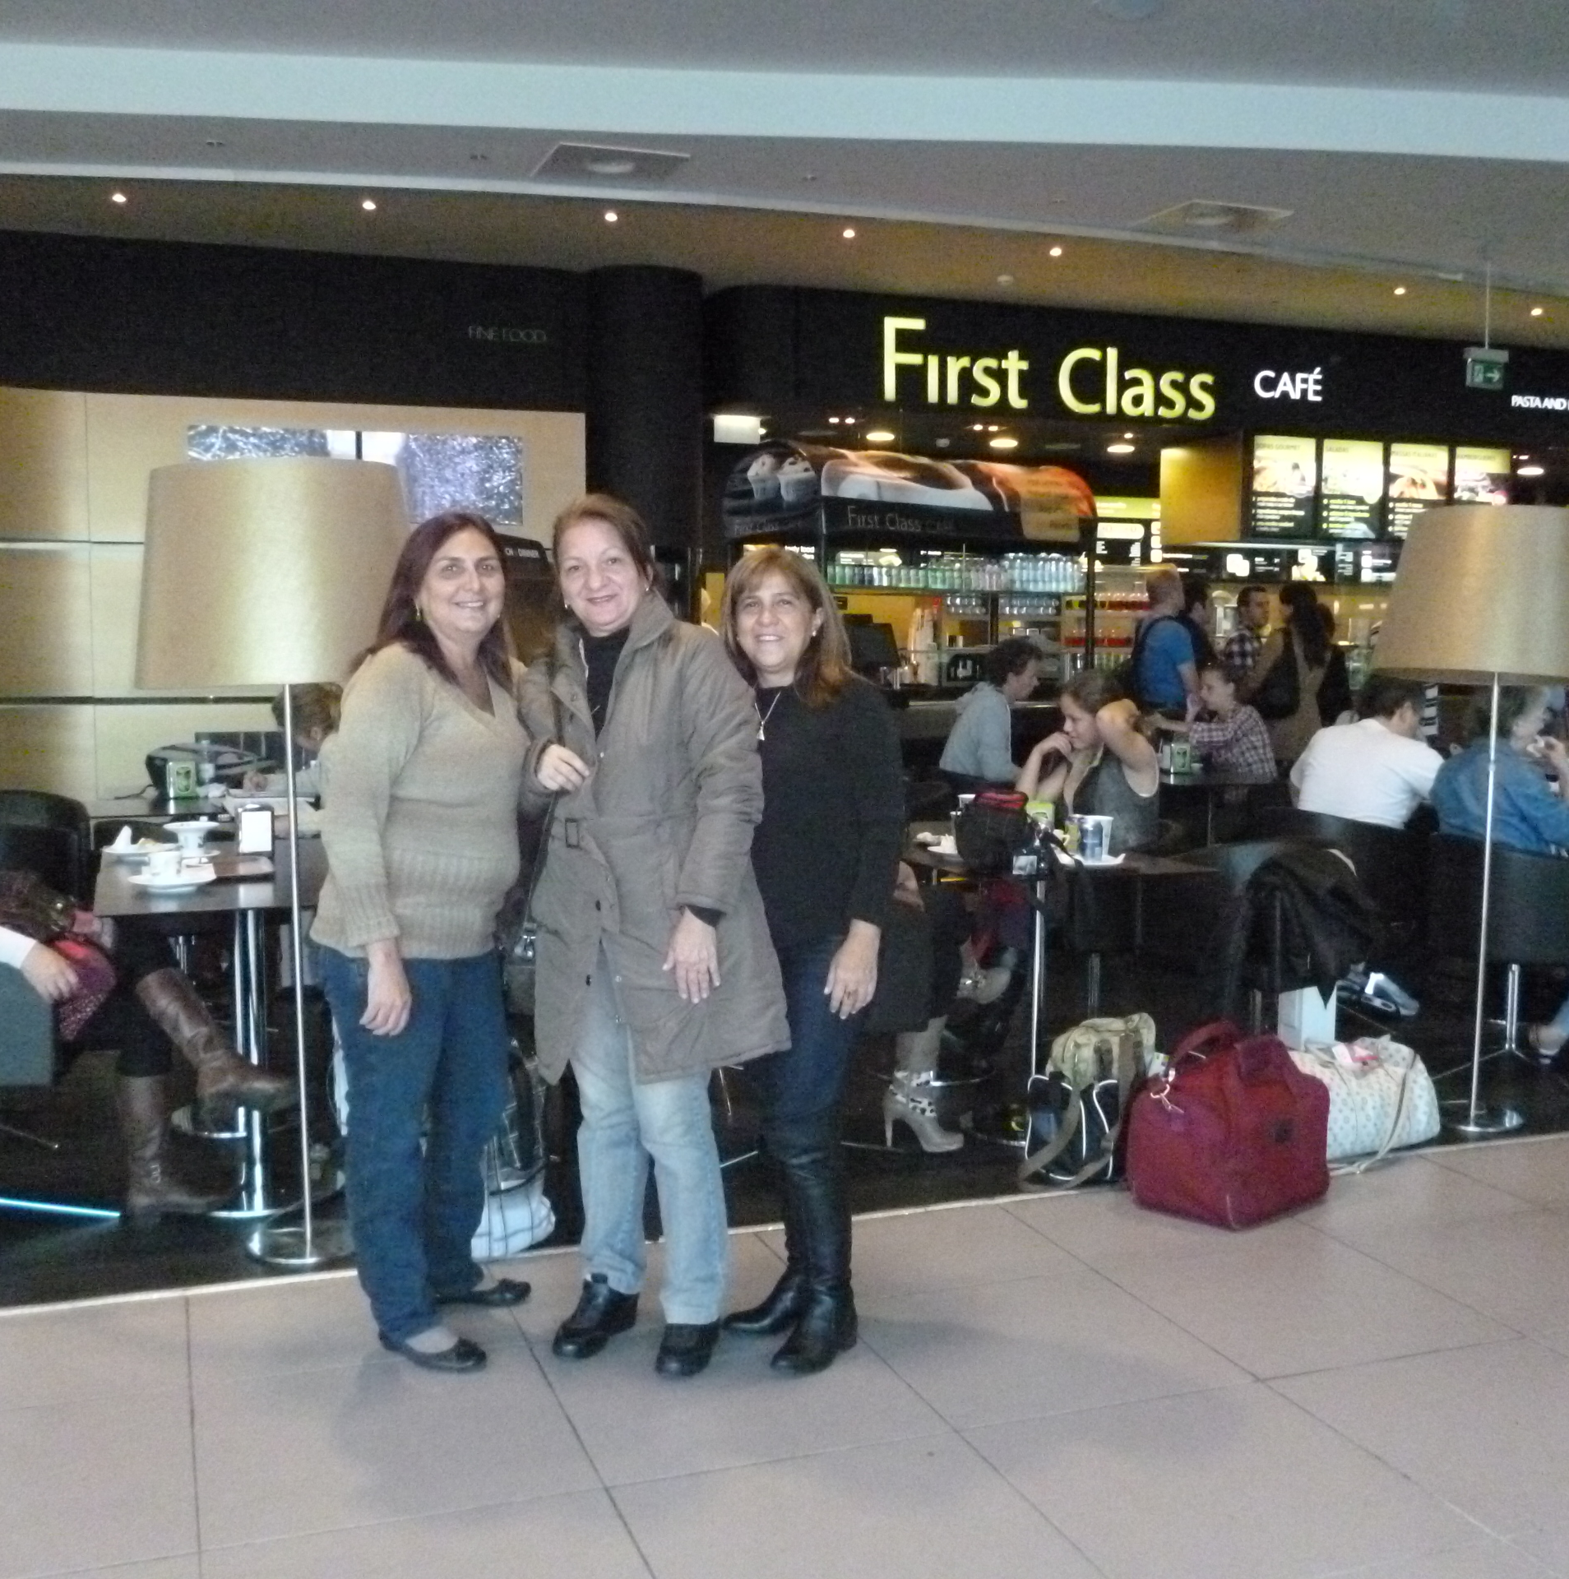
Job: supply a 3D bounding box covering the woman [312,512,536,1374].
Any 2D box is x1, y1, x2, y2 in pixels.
[{"bbox_3d":[-0.667,0.262,3.246,0.470,1.590,0.340,-4,6,-42],"label":"woman"}]

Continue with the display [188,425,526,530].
[{"bbox_3d":[-2.250,-1.672,9.075,1.744,0.493,0.100,-1,5,-20],"label":"display"}]

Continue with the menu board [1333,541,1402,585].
[{"bbox_3d":[4.451,-1.777,13.000,0.630,0.420,0.080,-1,5,-20],"label":"menu board"}]

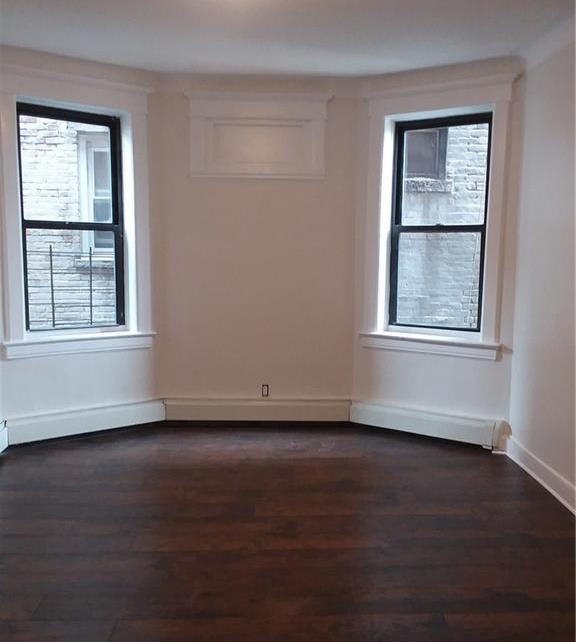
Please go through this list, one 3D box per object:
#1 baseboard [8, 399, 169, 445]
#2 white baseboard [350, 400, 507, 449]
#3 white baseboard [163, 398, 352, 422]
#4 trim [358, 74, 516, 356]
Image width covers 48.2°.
[{"bbox_3d":[-1.514,0.761,4.951,1.222,0.193,0.069,-4,8,-36],"label":"baseboard"},{"bbox_3d":[1.048,0.791,5.014,1.212,0.196,0.069,5,7,32],"label":"white baseboard"},{"bbox_3d":[-0.246,0.737,5.332,1.519,0.188,0.069,1,6,0],"label":"white baseboard"},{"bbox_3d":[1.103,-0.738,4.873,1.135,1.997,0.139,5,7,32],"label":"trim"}]

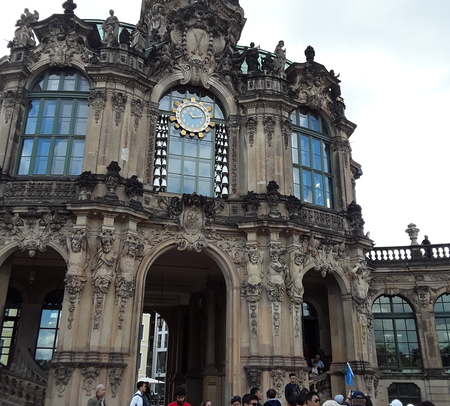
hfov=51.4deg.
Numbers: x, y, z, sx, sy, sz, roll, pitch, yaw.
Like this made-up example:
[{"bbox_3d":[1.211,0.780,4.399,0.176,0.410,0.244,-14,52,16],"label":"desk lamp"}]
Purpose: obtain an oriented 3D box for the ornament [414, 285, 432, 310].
[{"bbox_3d":[11.352,5.374,26.627,0.888,1.324,0.450,-2,-22,7],"label":"ornament"}]

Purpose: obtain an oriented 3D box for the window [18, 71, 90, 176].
[{"bbox_3d":[-7.200,-3.562,19.948,2.801,5.264,0.313,1,-22,0],"label":"window"}]

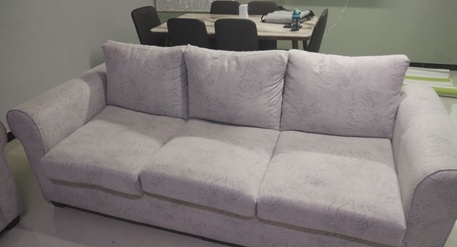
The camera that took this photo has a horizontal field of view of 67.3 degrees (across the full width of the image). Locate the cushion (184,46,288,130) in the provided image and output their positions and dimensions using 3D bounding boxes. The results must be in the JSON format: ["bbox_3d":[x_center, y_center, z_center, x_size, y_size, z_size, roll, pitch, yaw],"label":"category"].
[{"bbox_3d":[0.061,-0.266,2.502,0.730,0.550,0.200,7,18,17],"label":"cushion"}]

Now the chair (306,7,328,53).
[{"bbox_3d":[0.676,-0.641,3.395,0.510,0.890,0.430,7,30,16],"label":"chair"}]

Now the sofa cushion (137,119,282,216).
[{"bbox_3d":[-0.060,0.220,2.284,0.720,0.175,0.800,7,29,17],"label":"sofa cushion"}]

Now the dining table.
[{"bbox_3d":[0.133,-0.899,4.415,1.855,0.750,1.066,7,29,16],"label":"dining table"}]

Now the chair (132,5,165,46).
[{"bbox_3d":[-0.655,-0.806,3.800,0.510,0.890,0.430,7,30,16],"label":"chair"}]

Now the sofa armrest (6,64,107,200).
[{"bbox_3d":[-1.038,0.012,2.464,0.225,0.655,0.900,7,30,16],"label":"sofa armrest"}]

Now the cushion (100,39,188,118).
[{"bbox_3d":[-0.608,-0.349,2.709,0.700,0.550,0.200,7,18,17],"label":"cushion"}]

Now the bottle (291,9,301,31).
[{"bbox_3d":[0.750,-1.158,3.811,0.085,0.230,0.085,7,29,16],"label":"bottle"}]

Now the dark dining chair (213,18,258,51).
[{"bbox_3d":[0.152,-0.594,3.348,0.430,0.890,0.510,7,30,16],"label":"dark dining chair"}]

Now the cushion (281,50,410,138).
[{"bbox_3d":[0.696,-0.196,2.147,0.670,0.500,0.190,7,21,16],"label":"cushion"}]

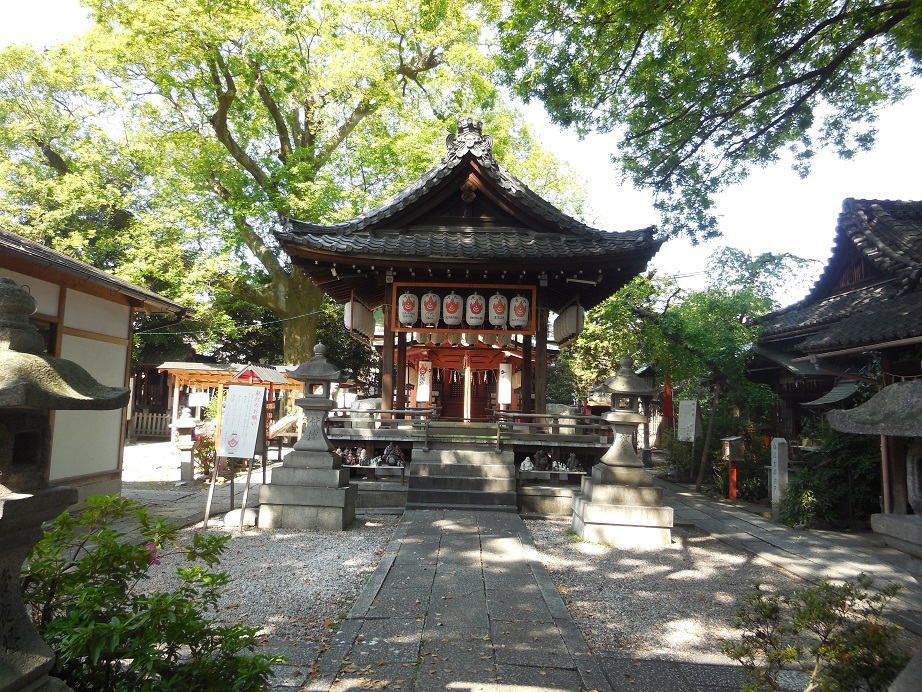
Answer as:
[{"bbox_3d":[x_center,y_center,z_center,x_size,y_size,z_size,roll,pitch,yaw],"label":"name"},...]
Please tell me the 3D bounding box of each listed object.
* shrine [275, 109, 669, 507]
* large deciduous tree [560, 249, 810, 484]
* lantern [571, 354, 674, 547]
[{"bbox_3d":[0.113,-0.519,13.768,6.400,6.850,6.300,1,-6,1],"label":"shrine"},{"bbox_3d":[5.099,0.460,15.187,5.300,5.300,4.600,1,-6,1],"label":"large deciduous tree"},{"bbox_3d":[2.064,1.284,8.739,1.060,2.357,1.050,1,-6,1],"label":"lantern"}]

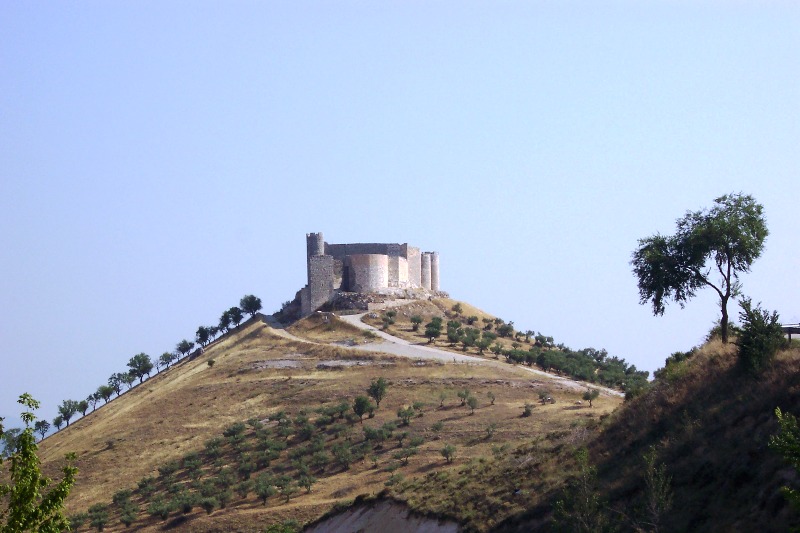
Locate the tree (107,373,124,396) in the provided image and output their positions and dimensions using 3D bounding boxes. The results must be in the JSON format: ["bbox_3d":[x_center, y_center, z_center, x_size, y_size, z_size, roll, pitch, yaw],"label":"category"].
[{"bbox_3d":[-58.414,24.279,520.000,3.285,4.620,3.285,0,-4,0],"label":"tree"}]

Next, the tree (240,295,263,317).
[{"bbox_3d":[-36.940,9.950,630.000,5.470,5.730,5.310,0,-4,0],"label":"tree"}]

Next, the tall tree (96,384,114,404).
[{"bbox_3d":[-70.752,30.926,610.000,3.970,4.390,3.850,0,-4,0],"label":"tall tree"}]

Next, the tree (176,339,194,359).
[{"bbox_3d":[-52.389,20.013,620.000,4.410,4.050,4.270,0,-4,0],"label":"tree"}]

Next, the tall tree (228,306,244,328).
[{"bbox_3d":[-33.468,10.523,520.000,3.080,4.209,3.080,0,-4,0],"label":"tall tree"}]

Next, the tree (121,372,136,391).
[{"bbox_3d":[-55.642,23.509,520.000,3.080,3.490,3.080,0,-4,0],"label":"tree"}]

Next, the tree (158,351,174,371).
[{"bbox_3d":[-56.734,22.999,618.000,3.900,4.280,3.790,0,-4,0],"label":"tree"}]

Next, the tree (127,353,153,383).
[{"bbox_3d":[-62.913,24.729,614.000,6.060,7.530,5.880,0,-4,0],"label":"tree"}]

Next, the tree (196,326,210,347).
[{"bbox_3d":[-40.346,14.373,520.000,2.875,4.106,2.875,0,-4,0],"label":"tree"}]

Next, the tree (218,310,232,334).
[{"bbox_3d":[-35.726,11.498,520.000,2.669,4.517,2.669,0,-4,0],"label":"tree"}]

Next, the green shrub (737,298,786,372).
[{"bbox_3d":[13.988,2.709,98.000,1.780,3.020,1.730,0,-4,0],"label":"green shrub"}]

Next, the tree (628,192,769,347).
[{"bbox_3d":[10.643,0.018,90.000,4.869,5.295,3.895,0,-4,0],"label":"tree"}]

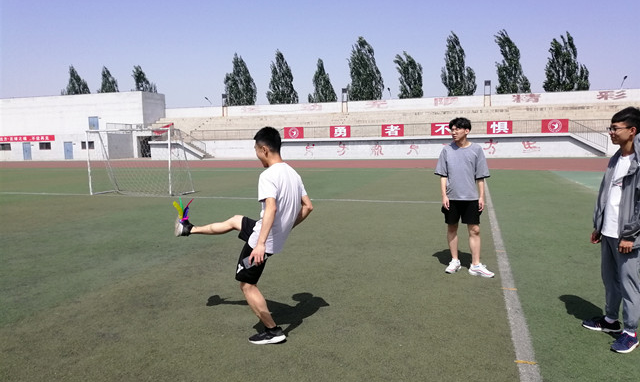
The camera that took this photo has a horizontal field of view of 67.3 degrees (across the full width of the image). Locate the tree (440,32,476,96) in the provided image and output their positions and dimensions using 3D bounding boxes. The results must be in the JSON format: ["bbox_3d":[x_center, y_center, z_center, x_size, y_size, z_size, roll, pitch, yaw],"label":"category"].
[{"bbox_3d":[14.793,-10.506,51.101,3.606,12.534,3.606,1,6,18],"label":"tree"}]

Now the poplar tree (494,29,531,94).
[{"bbox_3d":[22.496,-11.542,56.510,4.600,14.376,4.600,1,6,18],"label":"poplar tree"}]

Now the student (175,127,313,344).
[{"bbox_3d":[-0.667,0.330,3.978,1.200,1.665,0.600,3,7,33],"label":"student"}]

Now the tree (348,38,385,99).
[{"bbox_3d":[6.023,-12.128,61.762,4.900,15.054,4.900,1,6,18],"label":"tree"}]

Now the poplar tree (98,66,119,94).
[{"bbox_3d":[-28.458,-10.848,64.923,3.603,11.788,3.603,1,6,18],"label":"poplar tree"}]

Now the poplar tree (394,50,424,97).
[{"bbox_3d":[11.111,-10.902,60.246,4.100,12.745,4.100,1,6,18],"label":"poplar tree"}]

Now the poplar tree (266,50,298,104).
[{"bbox_3d":[-4.381,-10.621,57.233,4.076,12.129,4.076,1,6,18],"label":"poplar tree"}]

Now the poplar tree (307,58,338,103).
[{"bbox_3d":[0.343,-9.812,55.811,3.629,10.657,3.629,1,6,18],"label":"poplar tree"}]

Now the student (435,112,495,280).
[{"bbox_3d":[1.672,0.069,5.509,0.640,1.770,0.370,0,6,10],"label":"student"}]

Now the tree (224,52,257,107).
[{"bbox_3d":[-10.859,-11.963,67.223,4.800,14.209,4.800,1,6,18],"label":"tree"}]

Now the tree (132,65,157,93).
[{"bbox_3d":[-25.901,-11.848,72.086,4.600,13.522,4.600,1,6,18],"label":"tree"}]

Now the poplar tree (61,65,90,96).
[{"bbox_3d":[-37.671,-12.456,75.820,5.000,14.386,5.000,1,6,18],"label":"poplar tree"}]

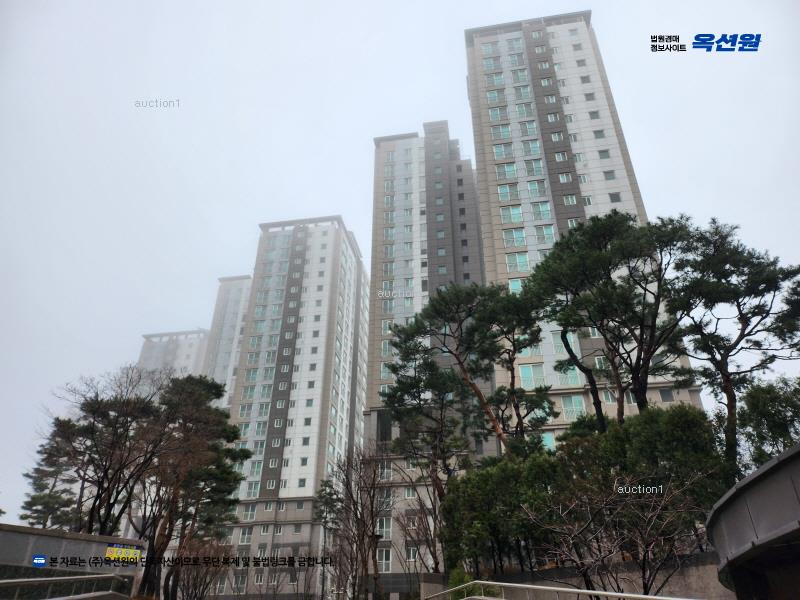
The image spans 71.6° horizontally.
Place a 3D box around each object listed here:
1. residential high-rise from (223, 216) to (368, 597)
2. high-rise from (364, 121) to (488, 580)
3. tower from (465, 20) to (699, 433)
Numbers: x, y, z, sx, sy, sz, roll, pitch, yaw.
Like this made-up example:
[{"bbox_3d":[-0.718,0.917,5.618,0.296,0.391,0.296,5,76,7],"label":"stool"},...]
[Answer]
[{"bbox_3d":[-16.130,18.516,94.960,15.700,64.000,25.000,-5,-31,9],"label":"residential high-rise"},{"bbox_3d":[5.386,6.284,75.621,15.600,65.500,20.000,-5,-31,9],"label":"high-rise"},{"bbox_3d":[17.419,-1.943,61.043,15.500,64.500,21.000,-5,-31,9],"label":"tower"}]

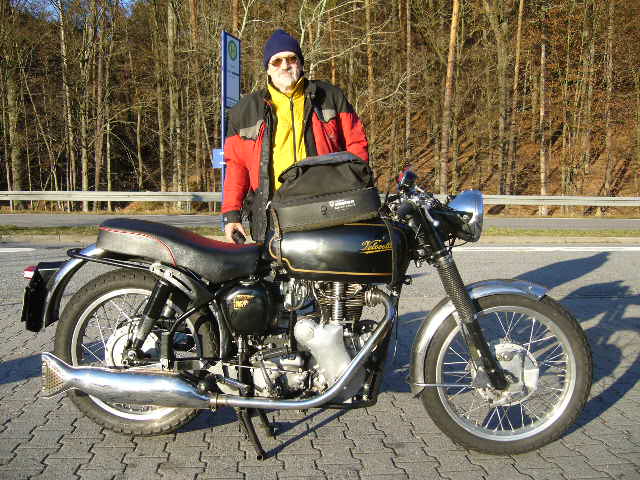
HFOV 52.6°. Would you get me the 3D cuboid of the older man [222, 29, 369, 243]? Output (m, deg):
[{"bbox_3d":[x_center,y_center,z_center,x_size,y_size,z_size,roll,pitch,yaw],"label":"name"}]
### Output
[{"bbox_3d":[-0.112,-0.064,2.839,0.634,1.700,0.376,0,3,-2],"label":"older man"}]

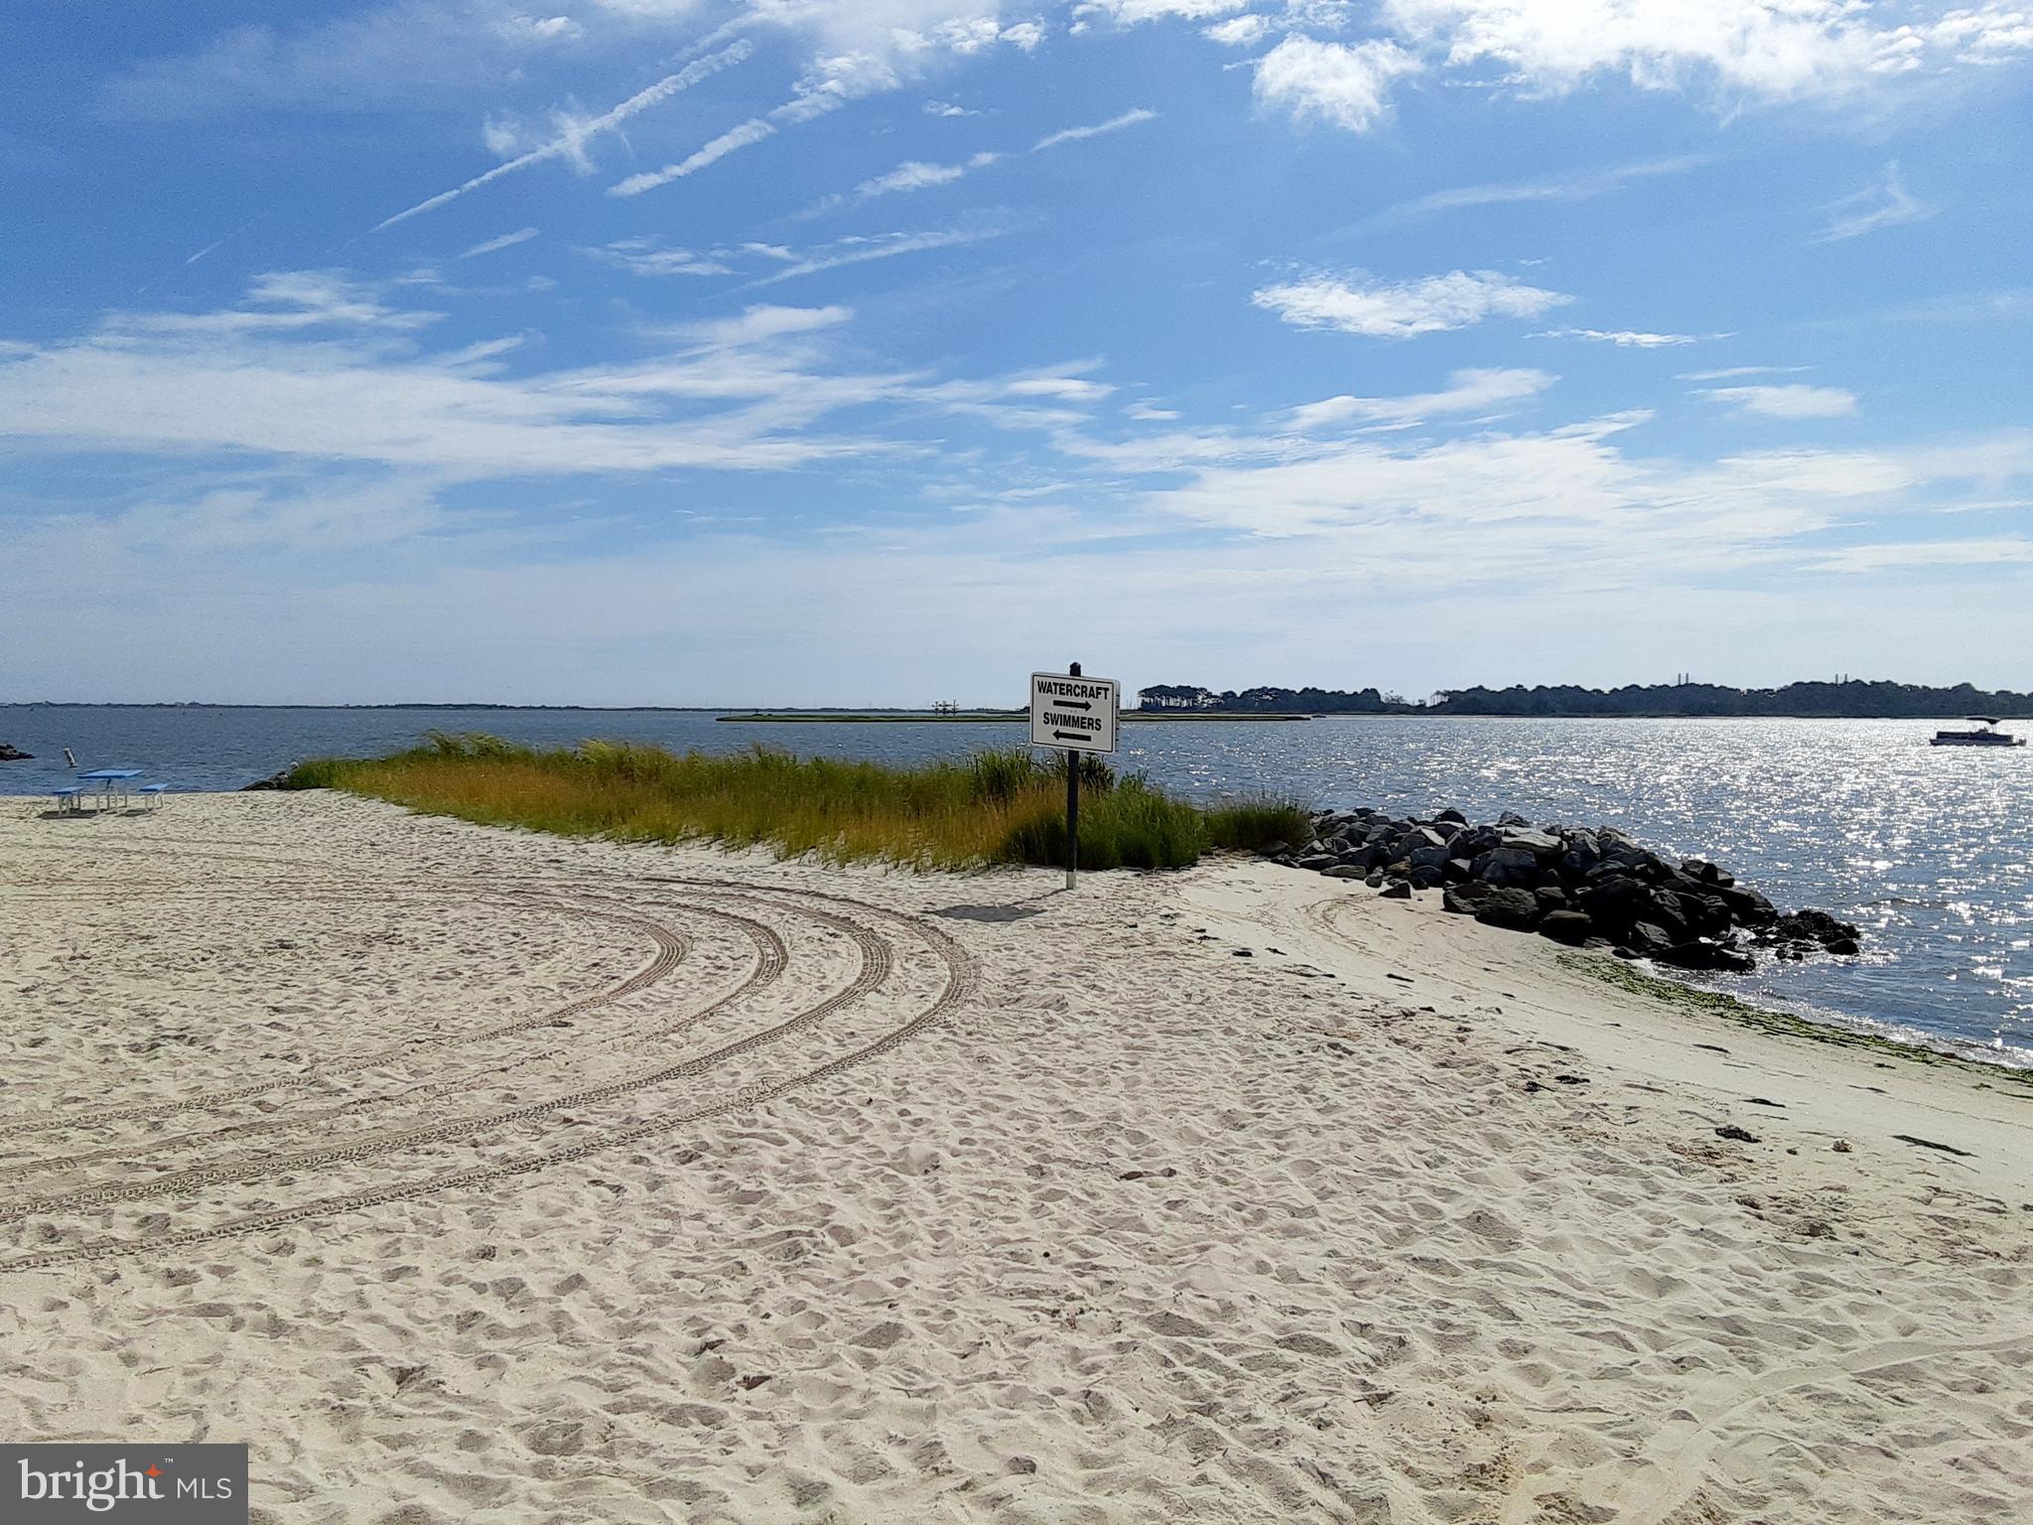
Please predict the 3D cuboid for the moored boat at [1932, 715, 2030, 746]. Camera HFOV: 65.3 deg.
[{"bbox_3d":[81.955,-2.623,135.000,7.000,2.600,2.500,1,2,29],"label":"moored boat"}]

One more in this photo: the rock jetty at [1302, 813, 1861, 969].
[{"bbox_3d":[6.150,1.343,18.300,6.500,1.500,4.700,1,2,7],"label":"rock jetty"}]

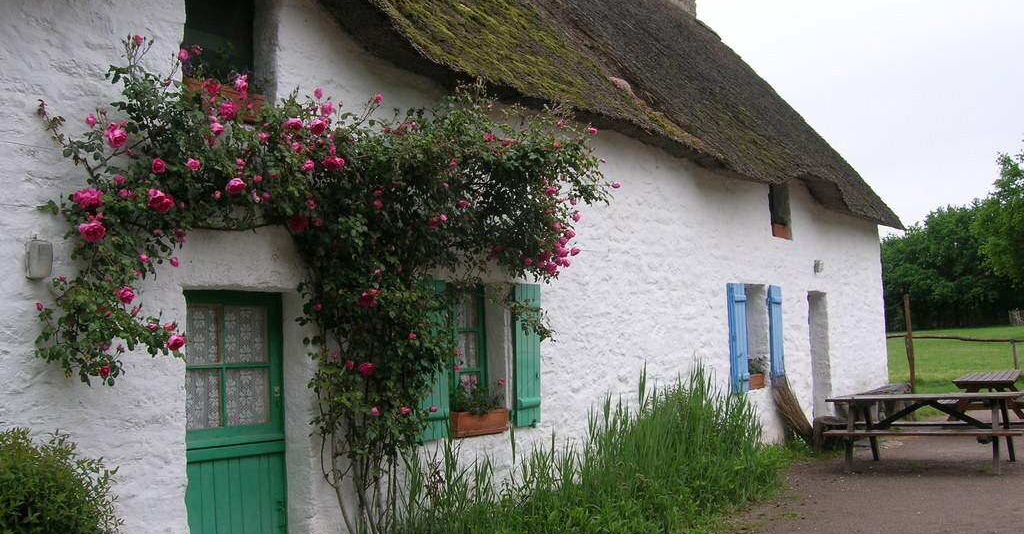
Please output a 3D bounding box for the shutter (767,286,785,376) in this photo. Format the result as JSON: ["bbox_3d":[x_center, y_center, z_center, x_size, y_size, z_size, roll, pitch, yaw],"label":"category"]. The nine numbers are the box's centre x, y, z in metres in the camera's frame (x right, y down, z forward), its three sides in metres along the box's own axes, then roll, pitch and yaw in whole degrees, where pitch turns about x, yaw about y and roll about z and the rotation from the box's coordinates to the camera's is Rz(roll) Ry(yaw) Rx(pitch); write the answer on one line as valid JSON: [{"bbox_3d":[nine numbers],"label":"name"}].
[{"bbox_3d":[3.389,0.869,12.895,0.060,1.230,0.380,-4,-4,35],"label":"shutter"}]

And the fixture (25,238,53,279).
[{"bbox_3d":[-2.176,-0.032,4.626,0.075,0.188,0.105,-4,-4,35],"label":"fixture"}]

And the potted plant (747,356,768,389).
[{"bbox_3d":[2.957,1.304,12.507,0.240,0.420,0.550,-4,-4,35],"label":"potted plant"}]

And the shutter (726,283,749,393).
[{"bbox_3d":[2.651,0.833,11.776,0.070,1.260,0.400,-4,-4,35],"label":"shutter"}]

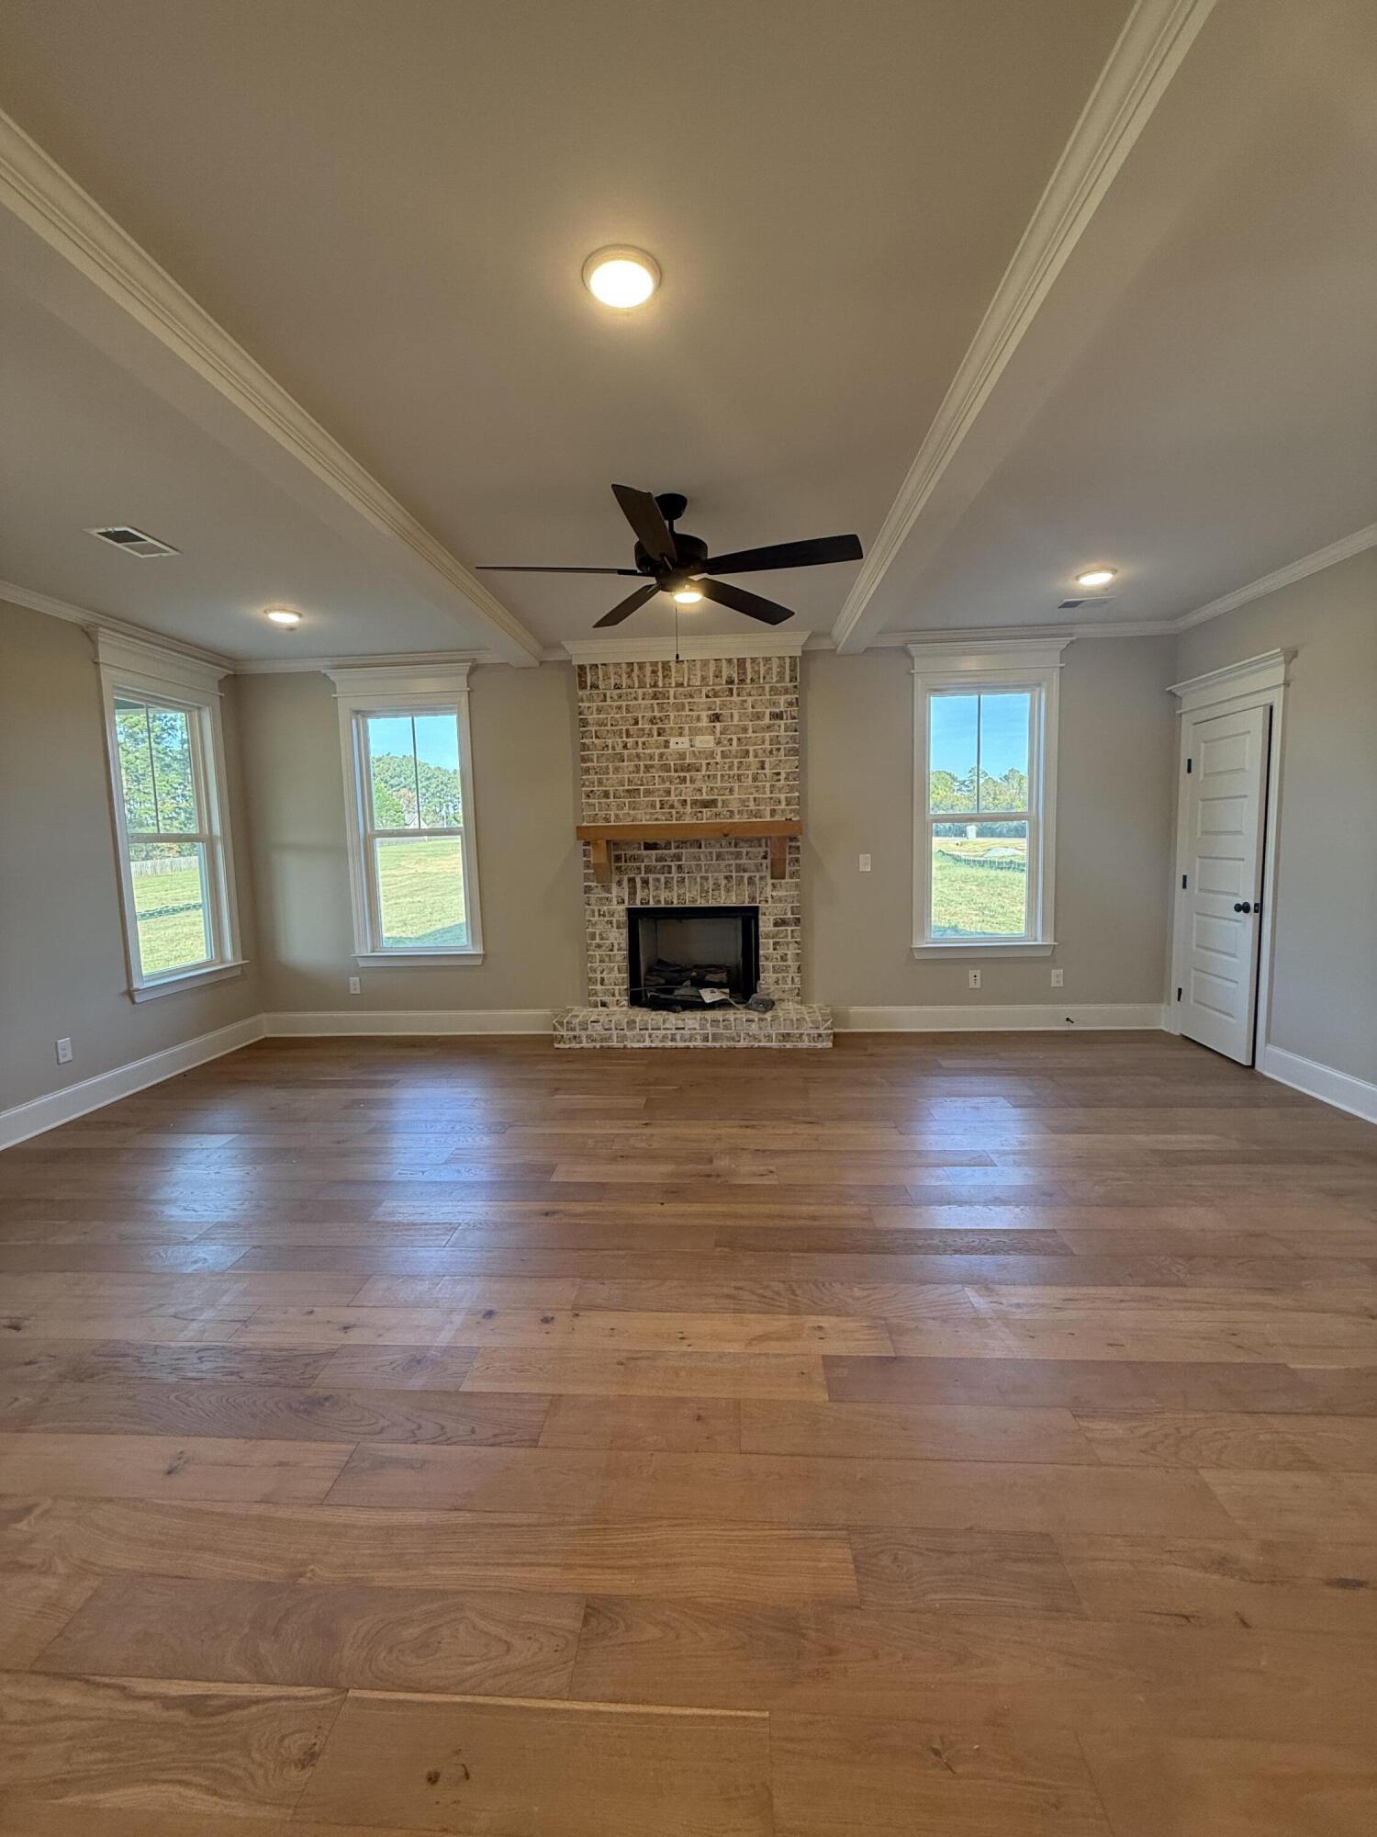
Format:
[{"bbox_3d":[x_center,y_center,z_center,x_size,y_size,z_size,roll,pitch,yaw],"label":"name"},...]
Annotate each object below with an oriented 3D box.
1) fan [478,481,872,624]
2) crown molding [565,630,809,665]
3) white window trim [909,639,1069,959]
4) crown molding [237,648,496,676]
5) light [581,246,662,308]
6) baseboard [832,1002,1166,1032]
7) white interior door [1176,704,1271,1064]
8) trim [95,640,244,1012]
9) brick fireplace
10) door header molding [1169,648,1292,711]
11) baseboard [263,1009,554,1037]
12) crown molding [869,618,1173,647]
[{"bbox_3d":[-0.074,-1.476,2.985,1.500,0.398,1.480,-1,6,4],"label":"fan"},{"bbox_3d":[-0.015,-1.810,5.025,1.664,0.134,0.159,-1,6,4],"label":"crown molding"},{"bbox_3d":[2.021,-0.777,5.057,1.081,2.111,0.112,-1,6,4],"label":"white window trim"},{"bbox_3d":[-2.244,-1.803,5.236,2.058,0.083,0.060,-1,6,4],"label":"crown molding"},{"bbox_3d":[-0.156,-1.513,1.769,0.190,0.027,0.190,-1,6,4],"label":"light"},{"bbox_3d":[2.153,0.702,5.250,2.329,0.177,0.020,-1,6,4],"label":"baseboard"},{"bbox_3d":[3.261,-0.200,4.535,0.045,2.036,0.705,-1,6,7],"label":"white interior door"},{"bbox_3d":[-3.262,-0.609,4.779,0.120,2.127,1.030,-1,6,4],"label":"trim"},{"bbox_3d":[0.010,-0.464,5.053,1.874,2.644,0.395,-1,6,4],"label":"brick fireplace"},{"bbox_3d":[3.163,-1.361,4.390,0.083,0.190,1.034,-1,6,4],"label":"door header molding"},{"bbox_3d":[-2.034,0.785,5.489,2.308,0.177,0.022,-1,6,4],"label":"baseboard"},{"bbox_3d":[2.220,-1.890,4.942,2.055,0.083,0.060,-1,6,4],"label":"crown molding"}]

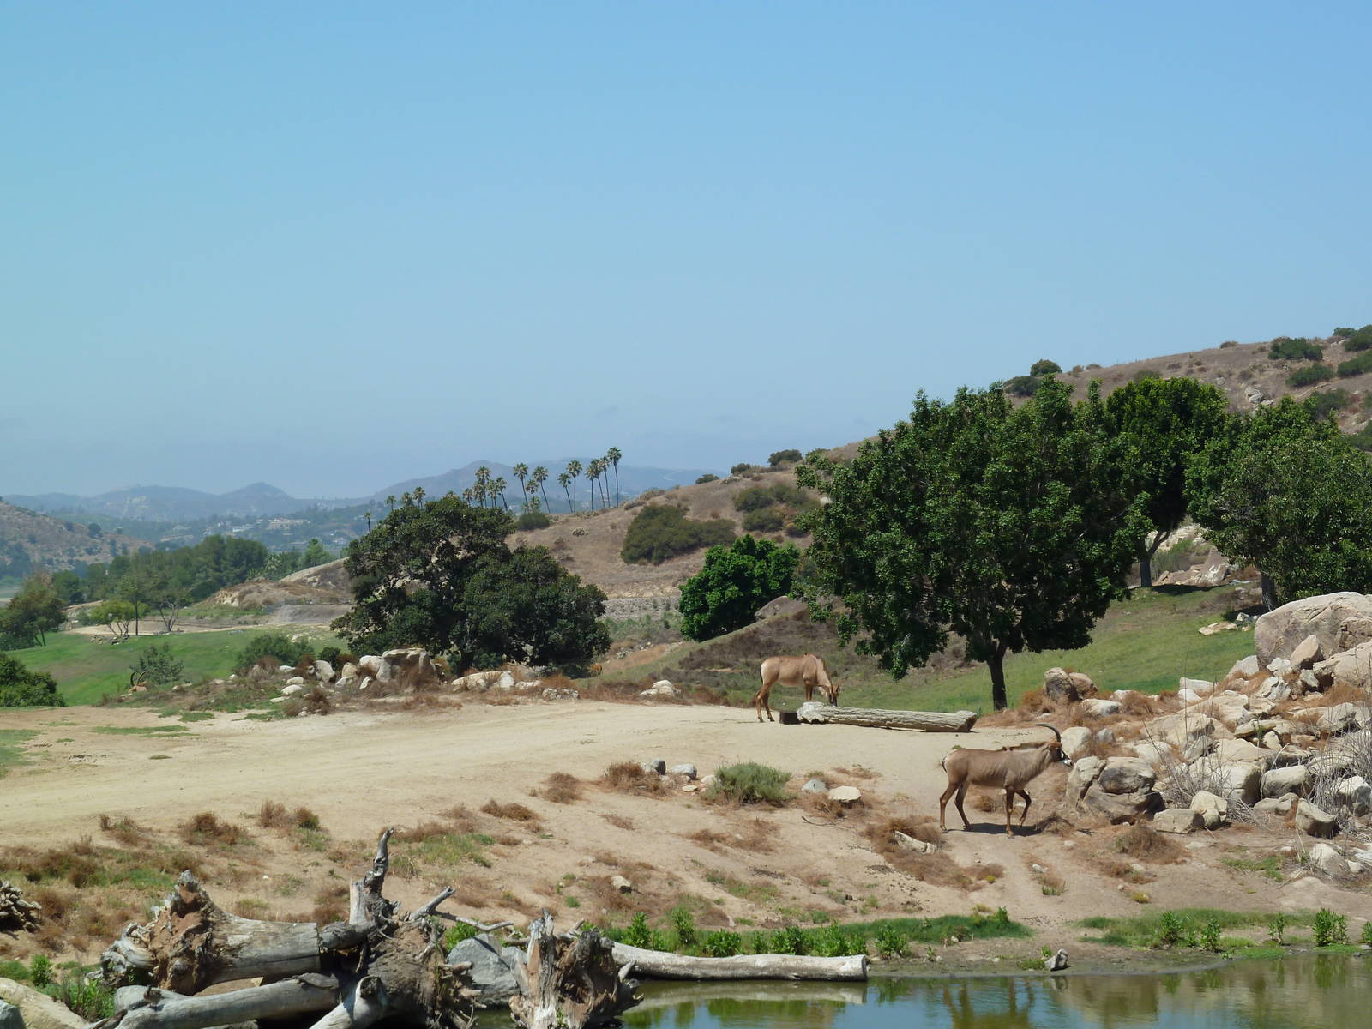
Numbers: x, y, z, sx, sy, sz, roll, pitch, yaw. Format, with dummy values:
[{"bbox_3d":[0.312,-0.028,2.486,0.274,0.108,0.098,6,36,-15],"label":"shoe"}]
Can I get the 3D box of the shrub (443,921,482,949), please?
[{"bbox_3d":[-2.887,5.463,42.500,0.520,0.420,0.480,0,0,0],"label":"shrub"}]

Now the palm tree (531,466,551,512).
[{"bbox_3d":[-26.490,-4.389,600.000,3.519,8.621,3.519,0,0,0],"label":"palm tree"}]

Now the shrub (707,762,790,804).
[{"bbox_3d":[1.079,4.629,56.600,1.390,0.720,1.250,0,0,0],"label":"shrub"}]

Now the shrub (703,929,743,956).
[{"bbox_3d":[0.490,5.697,43.600,0.510,0.430,0.470,0,0,0],"label":"shrub"}]

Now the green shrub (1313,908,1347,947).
[{"bbox_3d":[8.472,5.439,43.300,0.451,0.508,0.400,0,0,0],"label":"green shrub"}]

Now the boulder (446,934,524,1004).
[{"bbox_3d":[-2.523,5.712,41.300,1.000,0.890,0.800,0,0,0],"label":"boulder"}]

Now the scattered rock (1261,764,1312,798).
[{"bbox_3d":[10.008,4.437,54.800,0.860,0.580,0.700,0,0,0],"label":"scattered rock"}]

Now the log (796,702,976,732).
[{"bbox_3d":[3.919,3.993,64.500,3.850,0.480,0.500,0,0,25],"label":"log"}]

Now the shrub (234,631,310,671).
[{"bbox_3d":[-11.334,3.783,90.000,2.050,1.200,1.800,0,0,0],"label":"shrub"}]

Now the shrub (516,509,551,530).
[{"bbox_3d":[-13.880,0.489,300.000,3.200,1.900,2.900,0,0,0],"label":"shrub"}]

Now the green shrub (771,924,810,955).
[{"bbox_3d":[1.387,5.700,43.900,0.500,0.470,0.480,0,0,0],"label":"green shrub"}]

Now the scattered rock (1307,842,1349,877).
[{"bbox_3d":[9.173,4.931,47.000,0.597,0.505,0.500,0,0,0],"label":"scattered rock"}]

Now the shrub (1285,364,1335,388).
[{"bbox_3d":[43.653,-9.667,230.000,3.300,1.600,3.000,0,0,0],"label":"shrub"}]

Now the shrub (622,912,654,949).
[{"bbox_3d":[-0.616,5.380,42.500,0.415,0.499,0.395,0,0,0],"label":"shrub"}]

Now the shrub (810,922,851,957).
[{"bbox_3d":[1.935,5.706,44.000,0.530,0.500,0.500,0,0,0],"label":"shrub"}]

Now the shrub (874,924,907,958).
[{"bbox_3d":[2.632,5.485,42.300,0.427,0.427,0.400,0,0,0],"label":"shrub"}]

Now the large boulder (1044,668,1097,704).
[{"bbox_3d":[7.417,3.310,63.500,1.035,0.683,0.800,0,0,0],"label":"large boulder"}]

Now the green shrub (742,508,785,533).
[{"bbox_3d":[6.142,0.466,260.000,3.400,1.900,3.000,0,0,0],"label":"green shrub"}]

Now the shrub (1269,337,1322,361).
[{"bbox_3d":[63.035,-17.060,340.000,5.600,2.500,4.600,0,0,0],"label":"shrub"}]

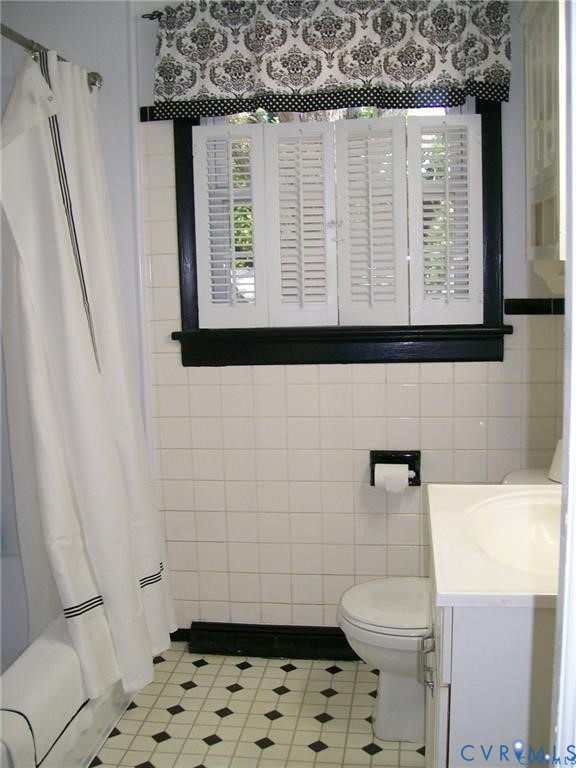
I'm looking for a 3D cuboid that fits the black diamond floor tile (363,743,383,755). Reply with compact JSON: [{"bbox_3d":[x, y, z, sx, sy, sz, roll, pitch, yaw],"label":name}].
[{"bbox_3d":[0.235,1.016,2.217,0.042,0.008,0.042,-7,9,-36],"label":"black diamond floor tile"}]

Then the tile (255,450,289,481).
[{"bbox_3d":[-0.053,0.272,2.704,0.108,0.108,0.010,-1,8,8],"label":"tile"}]

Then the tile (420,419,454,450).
[{"bbox_3d":[0.487,0.159,2.614,0.108,0.108,0.010,-1,8,8],"label":"tile"}]

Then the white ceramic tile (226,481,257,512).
[{"bbox_3d":[-0.158,0.383,2.724,0.108,0.108,0.009,0,8,8],"label":"white ceramic tile"}]

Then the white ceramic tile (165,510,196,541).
[{"bbox_3d":[-0.373,0.493,2.779,0.105,0.108,0.009,0,7,7],"label":"white ceramic tile"}]

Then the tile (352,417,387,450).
[{"bbox_3d":[0.271,0.162,2.649,0.108,0.108,0.009,-1,7,8],"label":"tile"}]

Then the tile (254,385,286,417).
[{"bbox_3d":[-0.059,0.056,2.682,0.108,0.108,0.009,-1,7,8],"label":"tile"}]

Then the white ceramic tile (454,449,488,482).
[{"bbox_3d":[0.595,0.267,2.597,0.108,0.108,0.009,0,8,8],"label":"white ceramic tile"}]

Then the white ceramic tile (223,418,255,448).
[{"bbox_3d":[-0.163,0.166,2.696,0.108,0.108,0.010,0,9,8],"label":"white ceramic tile"}]

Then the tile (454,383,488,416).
[{"bbox_3d":[0.590,0.051,2.568,0.108,0.108,0.009,0,8,8],"label":"tile"}]

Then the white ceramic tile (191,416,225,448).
[{"bbox_3d":[-0.274,0.167,2.726,0.108,0.108,0.009,-1,7,8],"label":"white ceramic tile"}]

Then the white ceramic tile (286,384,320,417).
[{"bbox_3d":[0.051,0.057,2.651,0.108,0.108,0.010,0,9,8],"label":"white ceramic tile"}]

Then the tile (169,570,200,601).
[{"bbox_3d":[-0.367,0.715,2.824,0.109,0.108,0.009,0,7,8],"label":"tile"}]

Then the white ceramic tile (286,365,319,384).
[{"bbox_3d":[0.047,-0.032,2.636,0.108,0.066,0.009,0,8,8],"label":"white ceramic tile"}]

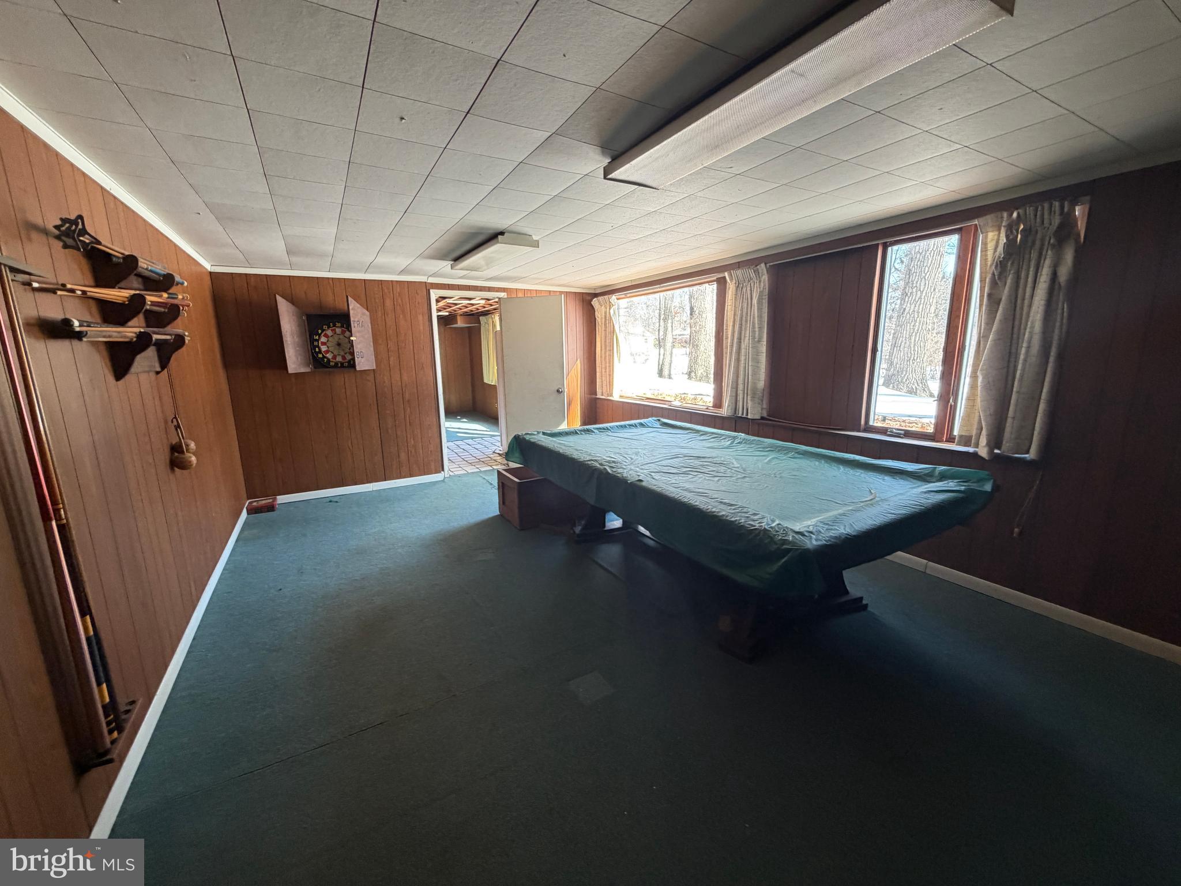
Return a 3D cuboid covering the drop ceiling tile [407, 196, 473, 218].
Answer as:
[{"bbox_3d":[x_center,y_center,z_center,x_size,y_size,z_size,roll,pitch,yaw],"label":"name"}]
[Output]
[{"bbox_3d":[-0.792,-1.240,2.516,0.304,0.017,0.304,-7,12,-29],"label":"drop ceiling tile"}]

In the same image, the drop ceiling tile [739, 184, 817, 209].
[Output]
[{"bbox_3d":[0.985,-1.274,2.475,0.304,0.017,0.304,-7,12,-29],"label":"drop ceiling tile"}]

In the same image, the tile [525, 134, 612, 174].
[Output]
[{"bbox_3d":[-0.072,-1.142,1.882,0.304,0.017,0.304,-7,12,-29],"label":"tile"}]

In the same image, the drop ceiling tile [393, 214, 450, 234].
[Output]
[{"bbox_3d":[-0.945,-1.287,2.778,0.303,0.020,0.303,-7,12,-29],"label":"drop ceiling tile"}]

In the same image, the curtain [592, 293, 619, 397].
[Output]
[{"bbox_3d":[0.172,-1.148,5.776,0.102,1.153,0.450,-7,12,-29],"label":"curtain"}]

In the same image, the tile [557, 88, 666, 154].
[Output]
[{"bbox_3d":[0.077,-1.122,1.657,0.310,0.015,0.315,-7,12,-29],"label":"tile"}]

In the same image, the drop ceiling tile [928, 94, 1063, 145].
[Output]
[{"bbox_3d":[1.452,-1.159,1.714,0.305,0.020,0.305,-7,12,-29],"label":"drop ceiling tile"}]

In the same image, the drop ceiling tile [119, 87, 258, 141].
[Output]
[{"bbox_3d":[-1.292,-1.075,1.570,0.305,0.020,0.305,-7,12,-29],"label":"drop ceiling tile"}]

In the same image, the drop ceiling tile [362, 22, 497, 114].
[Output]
[{"bbox_3d":[-0.451,-1.039,1.328,0.303,0.020,0.303,-7,12,-29],"label":"drop ceiling tile"}]

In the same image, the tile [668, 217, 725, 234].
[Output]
[{"bbox_3d":[0.681,-1.361,2.997,0.304,0.017,0.304,-7,12,-29],"label":"tile"}]

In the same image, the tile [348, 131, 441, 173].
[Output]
[{"bbox_3d":[-0.767,-1.139,1.874,0.305,0.020,0.305,-7,12,-29],"label":"tile"}]

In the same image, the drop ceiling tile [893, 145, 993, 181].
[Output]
[{"bbox_3d":[1.556,-1.238,2.119,0.305,0.020,0.305,-7,12,-29],"label":"drop ceiling tile"}]

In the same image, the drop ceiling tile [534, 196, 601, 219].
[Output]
[{"bbox_3d":[-0.123,-1.282,2.582,0.305,0.020,0.305,-7,12,-29],"label":"drop ceiling tile"}]

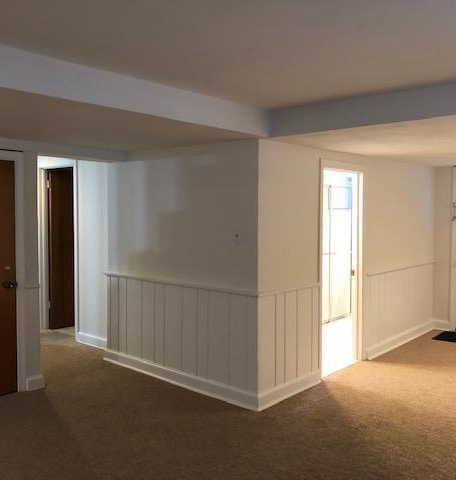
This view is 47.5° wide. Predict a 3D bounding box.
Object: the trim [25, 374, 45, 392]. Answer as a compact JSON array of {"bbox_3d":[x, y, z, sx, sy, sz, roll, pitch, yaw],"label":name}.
[{"bbox_3d":[-1.671,1.234,4.464,0.030,0.110,0.140,3,4,42],"label":"trim"}]

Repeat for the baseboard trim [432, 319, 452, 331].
[{"bbox_3d":[2.803,1.120,6.782,0.180,0.120,0.030,3,4,42],"label":"baseboard trim"}]

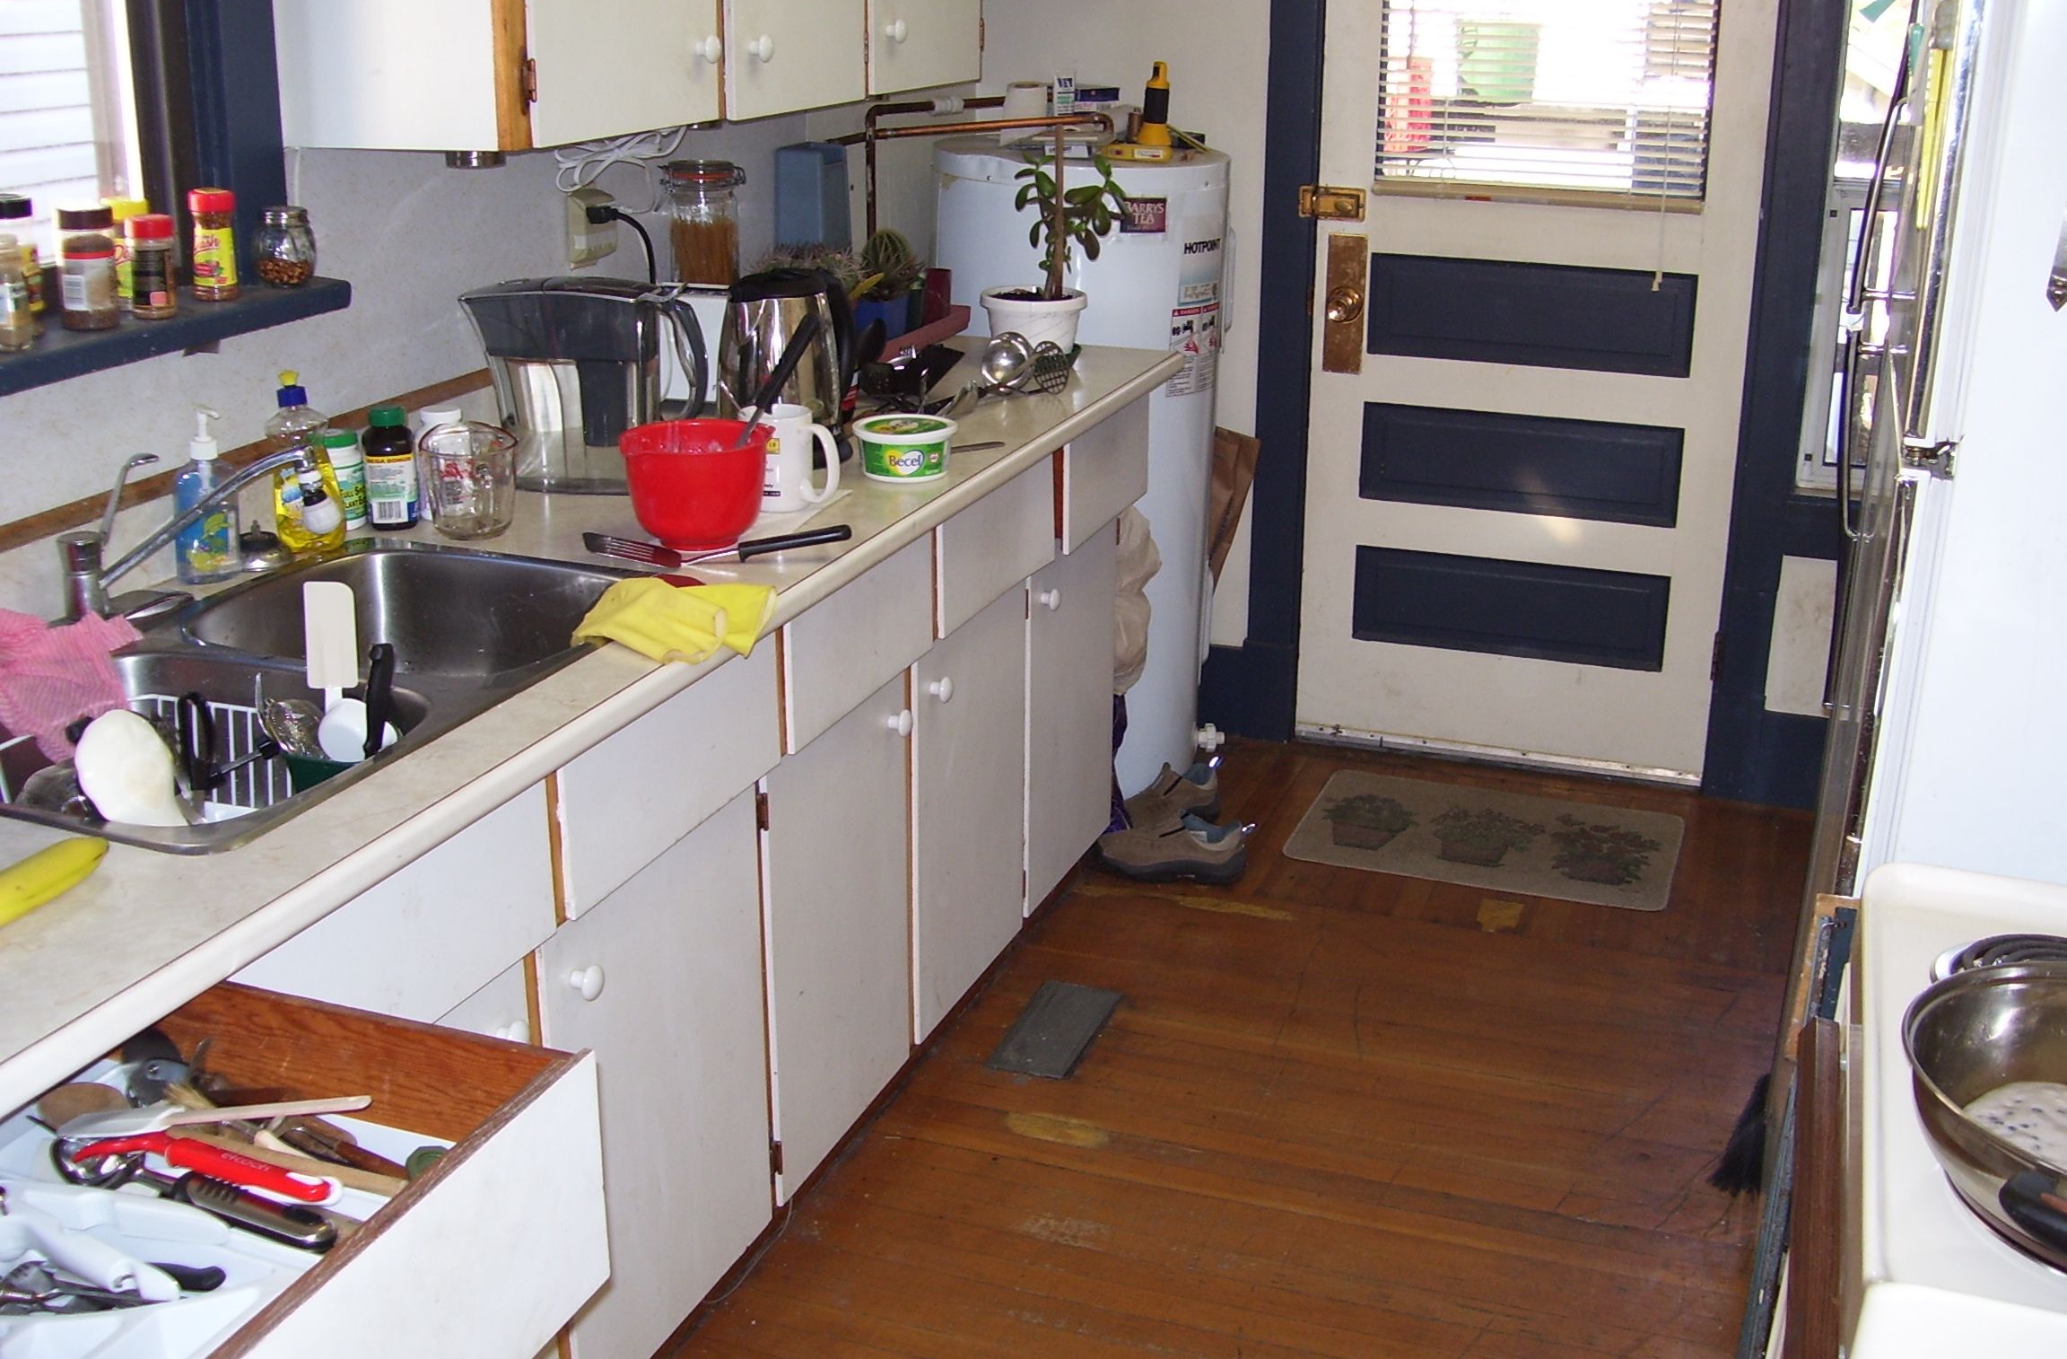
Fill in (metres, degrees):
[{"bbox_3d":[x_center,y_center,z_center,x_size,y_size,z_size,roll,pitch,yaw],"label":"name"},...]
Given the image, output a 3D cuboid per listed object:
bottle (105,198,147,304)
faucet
[{"bbox_3d":[-0.939,-0.440,2.229,0.050,0.120,0.050,-5,20,-16],"label":"bottle"},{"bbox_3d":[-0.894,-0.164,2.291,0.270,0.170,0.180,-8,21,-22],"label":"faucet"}]

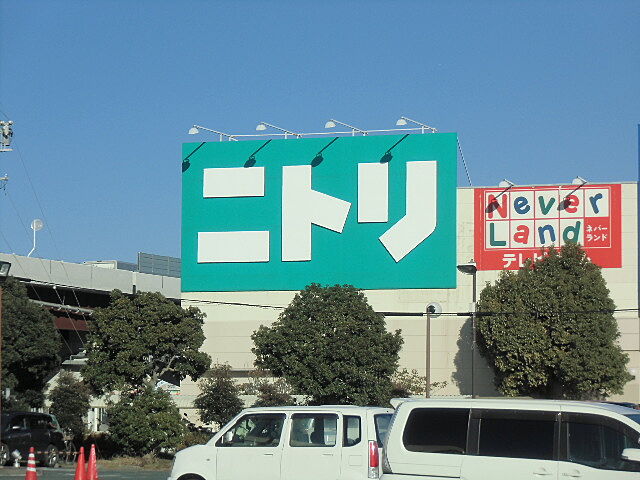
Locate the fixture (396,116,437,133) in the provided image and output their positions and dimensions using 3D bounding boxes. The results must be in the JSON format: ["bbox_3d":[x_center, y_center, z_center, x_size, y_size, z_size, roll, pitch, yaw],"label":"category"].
[{"bbox_3d":[3.571,-4.107,82.757,0.420,0.420,4.080,-1,-4,20],"label":"fixture"}]

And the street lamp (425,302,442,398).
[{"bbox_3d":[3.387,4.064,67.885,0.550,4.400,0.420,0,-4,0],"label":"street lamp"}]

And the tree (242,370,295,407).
[{"bbox_3d":[-1.821,6.166,82.000,1.880,2.850,1.880,-1,-5,20],"label":"tree"}]

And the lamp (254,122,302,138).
[{"bbox_3d":[-1.472,-3.979,84.530,0.420,0.420,3.980,-1,-4,20],"label":"lamp"}]

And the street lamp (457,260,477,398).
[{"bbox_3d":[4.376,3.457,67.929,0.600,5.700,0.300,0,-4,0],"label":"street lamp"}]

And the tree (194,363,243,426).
[{"bbox_3d":[-3.682,6.022,82.500,1.710,3.080,1.710,0,-4,0],"label":"tree"}]

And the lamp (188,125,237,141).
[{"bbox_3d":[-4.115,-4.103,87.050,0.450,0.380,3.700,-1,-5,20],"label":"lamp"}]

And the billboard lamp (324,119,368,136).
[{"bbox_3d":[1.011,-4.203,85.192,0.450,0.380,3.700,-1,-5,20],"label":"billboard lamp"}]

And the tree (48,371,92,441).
[{"bbox_3d":[-7.668,5.208,69.804,1.350,2.400,1.350,0,-4,0],"label":"tree"}]

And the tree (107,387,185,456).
[{"bbox_3d":[-5.985,6.260,78.000,2.570,2.400,2.570,0,-4,0],"label":"tree"}]

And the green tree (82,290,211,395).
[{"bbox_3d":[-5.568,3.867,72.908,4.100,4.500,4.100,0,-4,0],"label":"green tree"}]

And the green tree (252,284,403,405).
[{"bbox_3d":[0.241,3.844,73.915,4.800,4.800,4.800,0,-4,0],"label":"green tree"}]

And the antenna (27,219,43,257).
[{"bbox_3d":[-12.282,-0.108,98.000,0.620,1.640,0.500,-2,-5,30],"label":"antenna"}]

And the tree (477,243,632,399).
[{"bbox_3d":[8.215,3.898,79.500,5.240,7.340,5.240,-1,-5,20],"label":"tree"}]

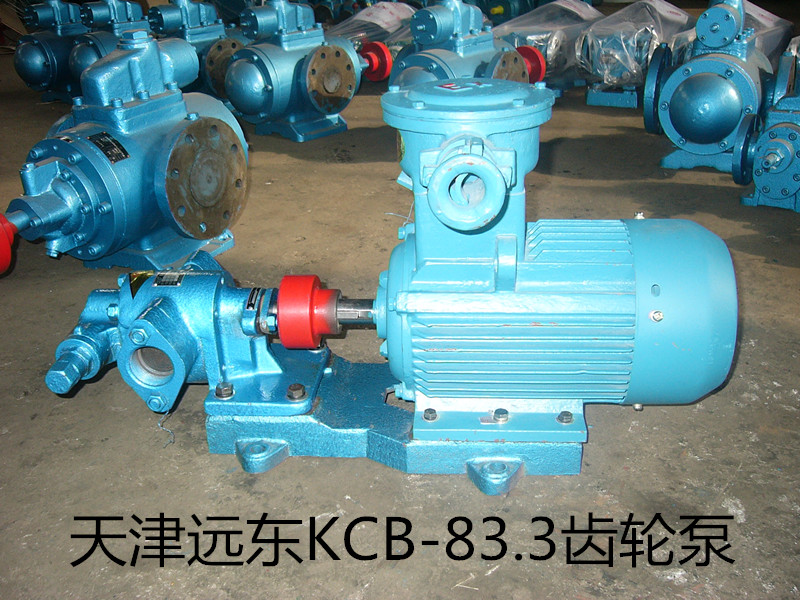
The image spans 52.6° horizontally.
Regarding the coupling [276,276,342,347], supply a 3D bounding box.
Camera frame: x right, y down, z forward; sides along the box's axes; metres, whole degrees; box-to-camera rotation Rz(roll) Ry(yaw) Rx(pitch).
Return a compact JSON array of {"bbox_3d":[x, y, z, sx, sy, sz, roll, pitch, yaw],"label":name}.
[{"bbox_3d":[-0.097,0.013,0.902,0.061,0.081,0.081,0,23,5],"label":"coupling"}]

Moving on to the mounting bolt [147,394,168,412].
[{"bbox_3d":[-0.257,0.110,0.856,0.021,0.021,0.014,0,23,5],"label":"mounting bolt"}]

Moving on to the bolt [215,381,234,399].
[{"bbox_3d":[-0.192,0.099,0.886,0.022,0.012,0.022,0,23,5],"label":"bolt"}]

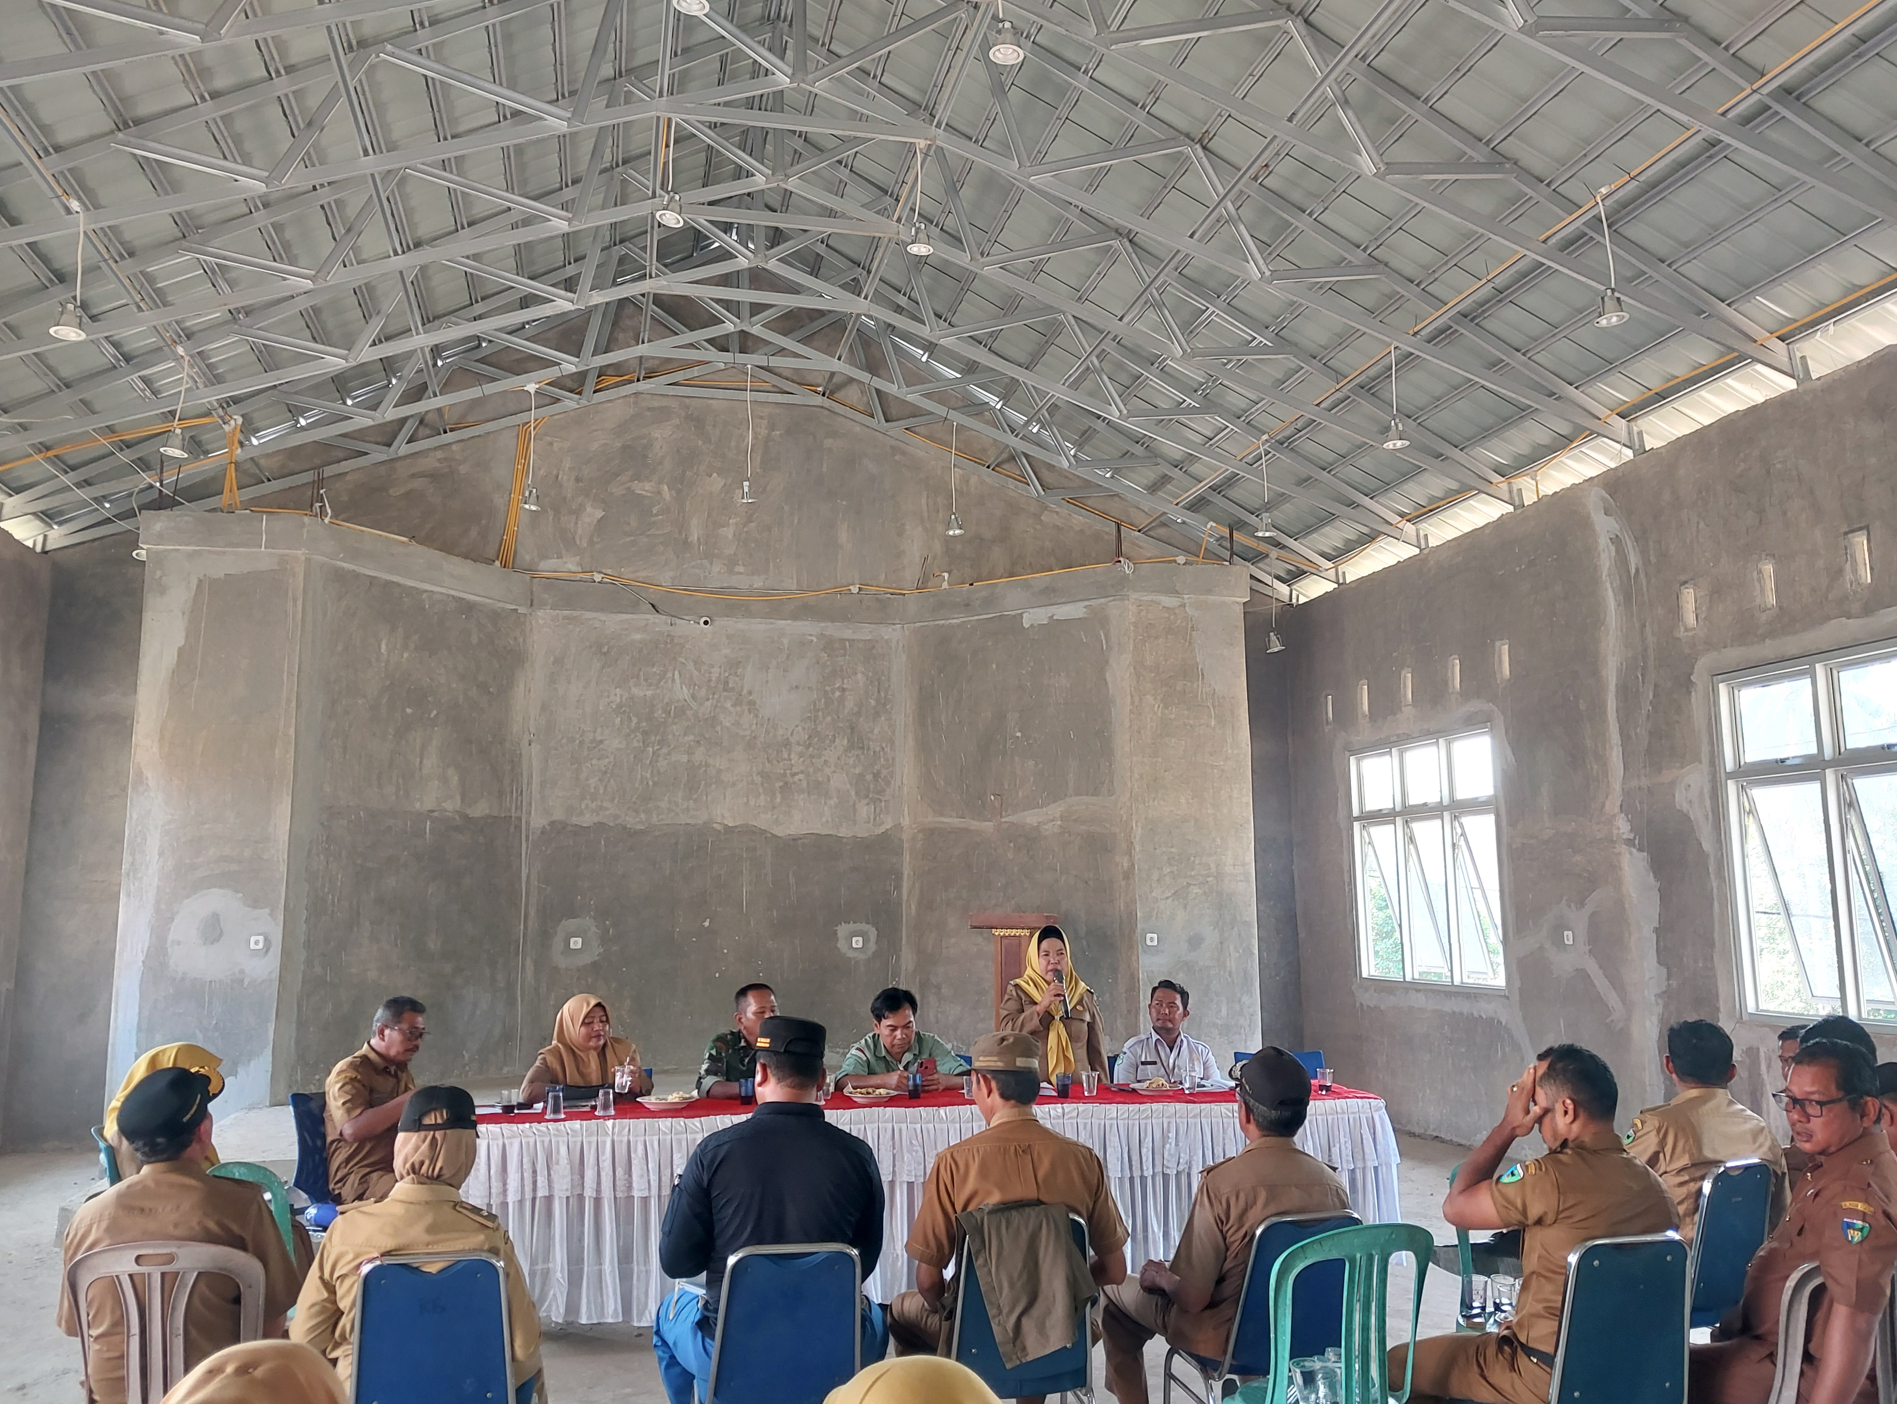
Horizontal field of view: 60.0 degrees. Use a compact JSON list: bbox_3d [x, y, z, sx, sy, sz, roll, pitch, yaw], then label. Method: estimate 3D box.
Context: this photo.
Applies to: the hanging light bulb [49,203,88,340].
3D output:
[{"bbox_3d":[-3.799,-1.850,7.100,0.160,0.570,0.160,2,-8,-14],"label":"hanging light bulb"}]

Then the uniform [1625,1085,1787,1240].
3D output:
[{"bbox_3d":[2.200,1.410,4.820,0.480,0.600,0.300,1,-8,-7],"label":"uniform"}]

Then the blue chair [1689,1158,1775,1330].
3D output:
[{"bbox_3d":[2.177,1.799,4.902,0.440,0.870,0.520,3,-8,-25],"label":"blue chair"}]

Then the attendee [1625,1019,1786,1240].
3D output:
[{"bbox_3d":[2.170,1.570,4.930,0.520,1.300,0.780,1,-8,-9],"label":"attendee"}]

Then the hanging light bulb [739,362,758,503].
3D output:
[{"bbox_3d":[-1.363,-1.833,11.200,0.140,0.960,0.140,2,-8,-14],"label":"hanging light bulb"}]

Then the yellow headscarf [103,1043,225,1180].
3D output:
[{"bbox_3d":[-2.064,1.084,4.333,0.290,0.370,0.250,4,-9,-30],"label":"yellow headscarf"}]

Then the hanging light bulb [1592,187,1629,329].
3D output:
[{"bbox_3d":[2.475,-1.658,6.140,0.130,0.550,0.130,1,-8,-12],"label":"hanging light bulb"}]

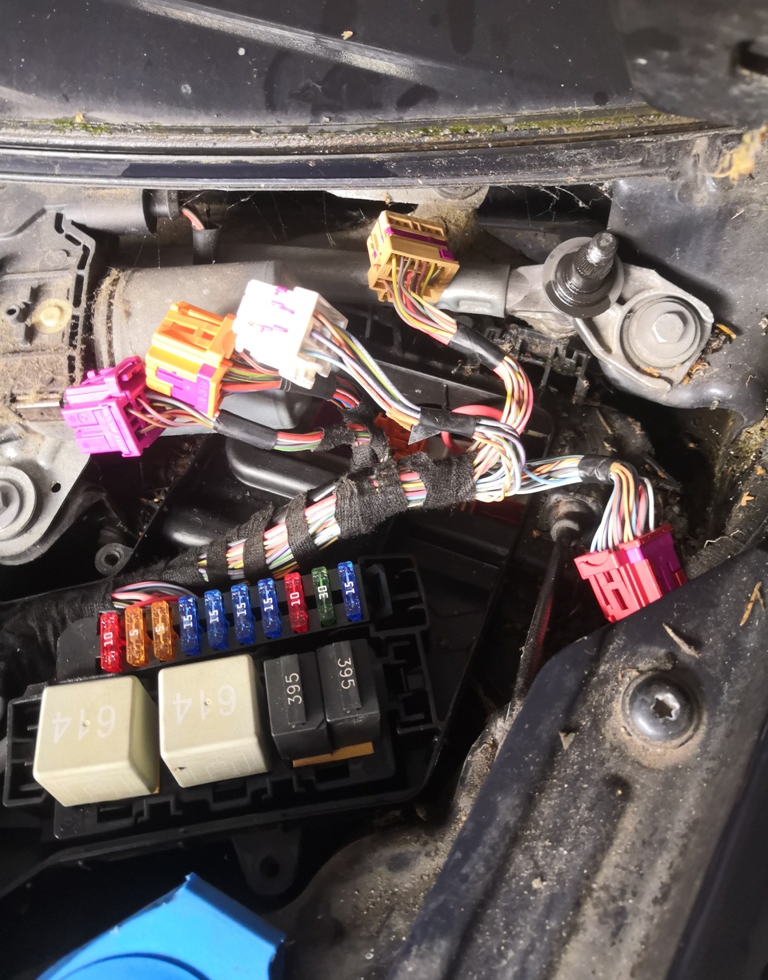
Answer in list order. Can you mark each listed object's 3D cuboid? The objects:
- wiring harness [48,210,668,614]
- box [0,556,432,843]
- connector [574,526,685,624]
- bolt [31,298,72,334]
[{"bbox_3d":[-0.005,-0.025,0.270,0.198,0.082,0.115,-1,52,2],"label":"wiring harness"},{"bbox_3d":[-0.053,0.067,0.259,0.139,0.047,0.082,-9,51,-3],"label":"box"},{"bbox_3d":[0.083,0.029,0.268,0.020,0.028,0.027,-13,82,-42],"label":"connector"},{"bbox_3d":[-0.118,-0.061,0.283,0.015,0.006,0.014,0,76,-2],"label":"bolt"}]

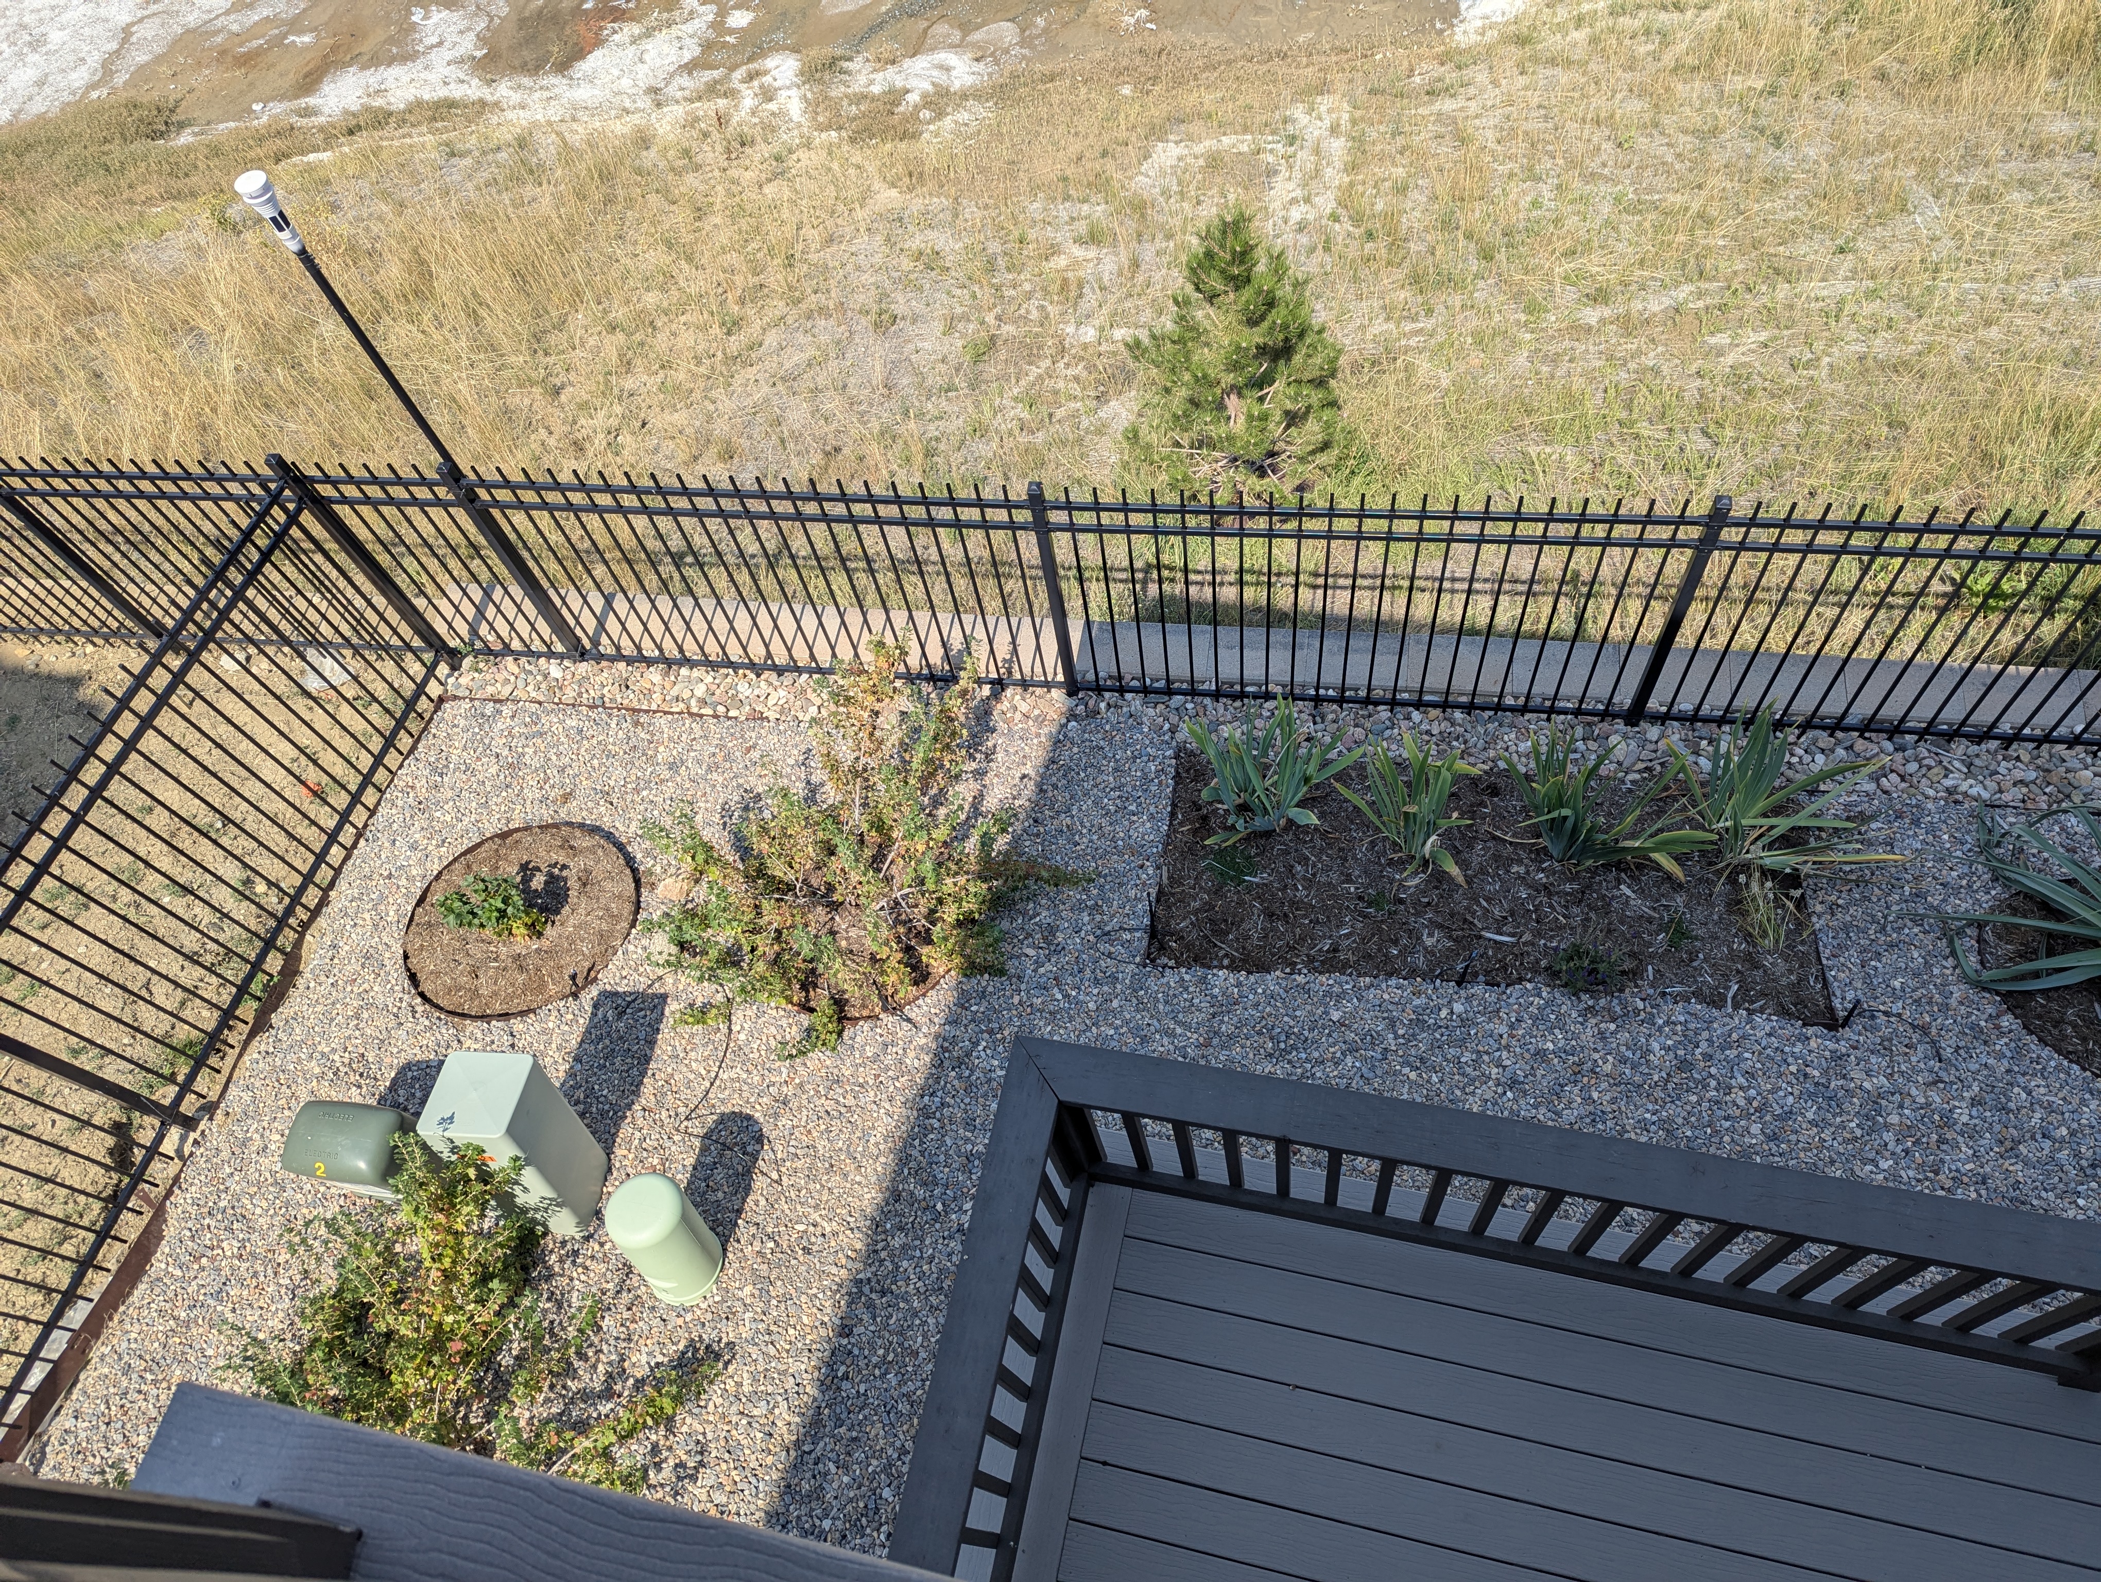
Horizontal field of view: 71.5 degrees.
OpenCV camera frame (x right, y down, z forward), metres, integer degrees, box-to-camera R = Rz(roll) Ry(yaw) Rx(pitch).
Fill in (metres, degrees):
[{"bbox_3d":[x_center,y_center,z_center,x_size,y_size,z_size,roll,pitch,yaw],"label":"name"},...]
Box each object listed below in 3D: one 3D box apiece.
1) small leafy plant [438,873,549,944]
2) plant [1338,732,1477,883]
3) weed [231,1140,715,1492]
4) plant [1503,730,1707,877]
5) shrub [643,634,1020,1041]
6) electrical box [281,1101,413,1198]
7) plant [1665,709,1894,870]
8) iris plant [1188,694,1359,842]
[{"bbox_3d":[-2.237,0.480,5.933,0.390,0.340,0.300,4,62,10],"label":"small leafy plant"},{"bbox_3d":[1.421,0.067,5.845,0.560,0.400,0.520,4,62,10],"label":"plant"},{"bbox_3d":[-1.805,1.686,4.591,1.300,0.880,1.000,4,62,10],"label":"weed"},{"bbox_3d":[2.175,0.070,5.747,0.800,0.400,0.520,4,62,10],"label":"plant"},{"bbox_3d":[-0.773,0.178,5.718,1.400,0.840,1.450,4,62,10],"label":"shrub"},{"bbox_3d":[-2.435,1.305,5.238,0.380,0.420,0.275,4,62,10],"label":"electrical box"},{"bbox_3d":[2.823,0.032,5.664,0.860,0.460,0.600,4,62,10],"label":"plant"},{"bbox_3d":[0.900,-0.052,5.986,0.700,0.430,0.550,4,62,10],"label":"iris plant"}]

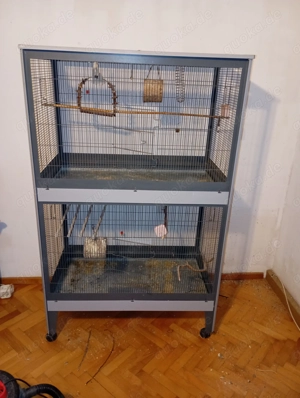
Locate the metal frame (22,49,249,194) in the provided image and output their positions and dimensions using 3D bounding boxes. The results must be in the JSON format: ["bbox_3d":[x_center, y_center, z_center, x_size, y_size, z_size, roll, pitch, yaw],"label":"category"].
[{"bbox_3d":[-0.073,-0.423,1.719,0.955,0.610,0.540,1,22,-3],"label":"metal frame"}]

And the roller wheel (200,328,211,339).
[{"bbox_3d":[0.335,0.812,1.945,0.048,0.053,0.053,1,22,-3],"label":"roller wheel"}]

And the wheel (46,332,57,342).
[{"bbox_3d":[-0.570,0.803,1.870,0.048,0.053,0.053,1,22,-3],"label":"wheel"}]

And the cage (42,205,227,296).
[{"bbox_3d":[-0.099,0.189,1.959,0.950,0.580,0.540,1,22,-3],"label":"cage"}]

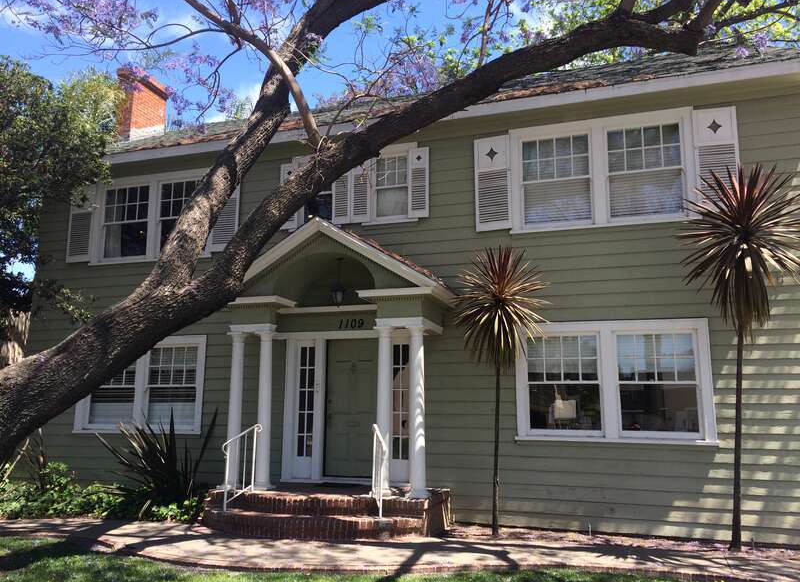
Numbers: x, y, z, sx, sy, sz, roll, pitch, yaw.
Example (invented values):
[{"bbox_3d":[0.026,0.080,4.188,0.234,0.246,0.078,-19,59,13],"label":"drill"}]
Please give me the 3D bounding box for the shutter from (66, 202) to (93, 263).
[{"bbox_3d":[-5.926,-1.242,12.472,0.523,1.446,0.050,-3,-10,19],"label":"shutter"}]

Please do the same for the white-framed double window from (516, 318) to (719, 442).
[{"bbox_3d":[2.831,1.213,9.029,2.522,1.620,0.120,-3,-10,19],"label":"white-framed double window"}]

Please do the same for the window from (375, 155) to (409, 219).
[{"bbox_3d":[-0.131,-1.636,10.549,0.694,1.183,0.120,-3,-10,19],"label":"window"}]

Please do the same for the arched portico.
[{"bbox_3d":[-0.893,0.910,9.337,3.148,3.601,1.263,-3,-10,19],"label":"arched portico"}]

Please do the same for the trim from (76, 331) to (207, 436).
[{"bbox_3d":[-4.482,1.608,11.514,2.643,1.634,0.120,-3,-10,19],"label":"trim"}]

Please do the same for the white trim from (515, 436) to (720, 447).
[{"bbox_3d":[2.696,1.904,8.510,2.478,0.057,0.082,-3,-10,19],"label":"white trim"}]

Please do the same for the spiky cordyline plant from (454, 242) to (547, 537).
[{"bbox_3d":[1.304,1.222,8.581,1.226,3.678,1.098,-3,-10,19],"label":"spiky cordyline plant"}]

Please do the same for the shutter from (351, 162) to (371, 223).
[{"bbox_3d":[-0.605,-1.573,10.307,0.327,1.080,0.037,-3,-10,19],"label":"shutter"}]

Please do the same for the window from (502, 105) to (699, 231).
[{"bbox_3d":[2.839,-1.675,9.519,2.551,1.588,0.120,-3,-10,19],"label":"window"}]

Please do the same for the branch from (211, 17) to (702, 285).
[{"bbox_3d":[0.324,-1.303,6.546,4.899,2.247,1.000,-3,-10,19],"label":"branch"}]

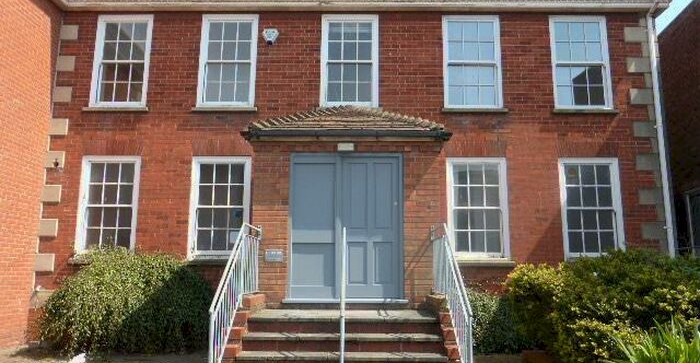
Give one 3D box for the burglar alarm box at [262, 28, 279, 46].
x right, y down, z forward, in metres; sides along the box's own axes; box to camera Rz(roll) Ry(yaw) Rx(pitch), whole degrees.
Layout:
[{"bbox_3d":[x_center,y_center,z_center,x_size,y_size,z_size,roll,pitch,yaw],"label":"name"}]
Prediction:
[{"bbox_3d":[-1.448,-2.640,9.211,0.305,0.345,0.130,0,-10,1],"label":"burglar alarm box"}]

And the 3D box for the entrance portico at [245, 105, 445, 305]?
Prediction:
[{"bbox_3d":[-0.043,0.178,7.651,2.795,3.260,2.210,0,-10,1],"label":"entrance portico"}]

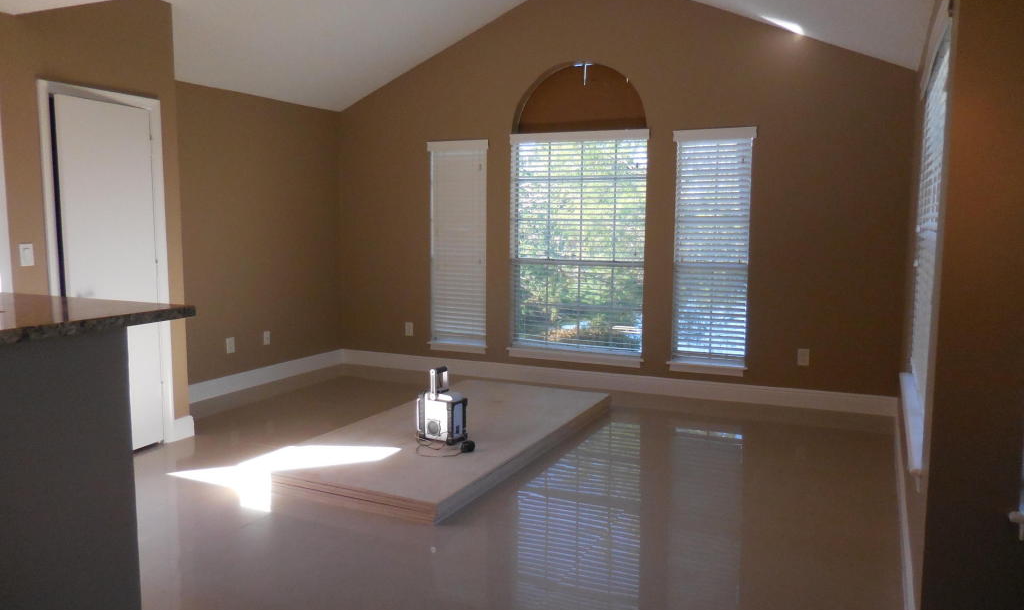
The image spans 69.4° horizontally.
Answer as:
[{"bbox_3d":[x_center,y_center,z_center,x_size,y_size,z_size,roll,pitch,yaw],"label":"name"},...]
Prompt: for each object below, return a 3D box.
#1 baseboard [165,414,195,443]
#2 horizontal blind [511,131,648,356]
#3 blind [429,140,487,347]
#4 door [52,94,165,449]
[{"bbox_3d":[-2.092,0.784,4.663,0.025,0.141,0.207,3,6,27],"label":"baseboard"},{"bbox_3d":[0.532,-0.504,6.118,1.206,1.801,0.080,3,6,27],"label":"horizontal blind"},{"bbox_3d":[-0.478,-0.547,6.627,0.601,1.811,0.080,3,6,27],"label":"blind"},{"bbox_3d":[-2.267,-0.132,4.216,0.037,2.013,0.590,2,6,22],"label":"door"}]

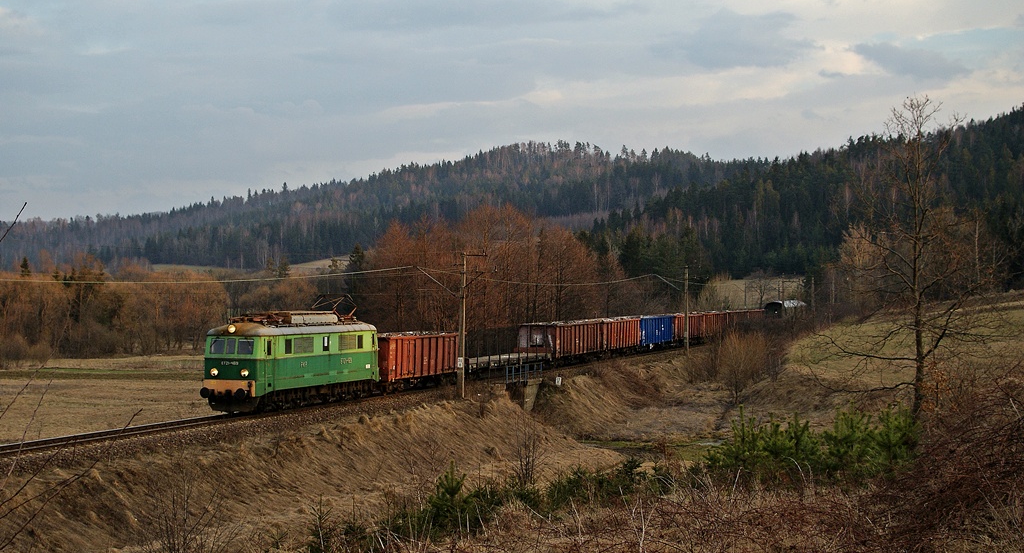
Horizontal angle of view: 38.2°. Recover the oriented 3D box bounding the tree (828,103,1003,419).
[{"bbox_3d":[12.853,-0.572,47.000,5.400,10.400,5.200,0,-1,0],"label":"tree"}]

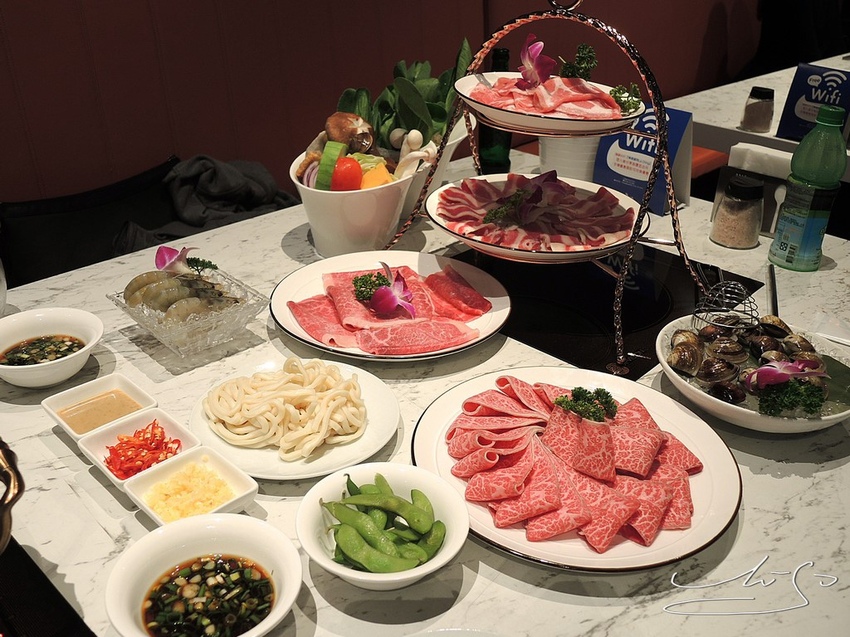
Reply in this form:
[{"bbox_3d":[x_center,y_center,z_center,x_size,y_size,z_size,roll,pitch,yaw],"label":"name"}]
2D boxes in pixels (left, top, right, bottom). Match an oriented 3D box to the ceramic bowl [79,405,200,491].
[{"bbox_3d":[-0.246,0.117,0.597,0.075,0.024,0.075,24,35,35],"label":"ceramic bowl"}]

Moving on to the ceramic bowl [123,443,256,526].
[{"bbox_3d":[-0.186,0.144,0.548,0.075,0.024,0.075,25,36,37],"label":"ceramic bowl"}]

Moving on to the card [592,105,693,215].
[{"bbox_3d":[0.402,-0.293,1.248,0.082,0.168,0.155,-21,36,-36],"label":"card"}]

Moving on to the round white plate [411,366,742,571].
[{"bbox_3d":[0.125,0.124,0.601,0.270,0.026,0.270,1,28,-1],"label":"round white plate"}]

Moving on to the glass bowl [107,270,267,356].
[{"bbox_3d":[-0.267,-0.001,0.792,0.131,0.048,0.131,-23,37,-38],"label":"glass bowl"}]

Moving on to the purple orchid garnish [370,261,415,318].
[{"bbox_3d":[-0.038,-0.033,0.813,0.052,0.043,0.048,-6,29,-15],"label":"purple orchid garnish"}]

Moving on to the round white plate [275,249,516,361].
[{"bbox_3d":[-0.041,-0.014,0.849,0.289,0.028,0.289,1,28,-1],"label":"round white plate"}]

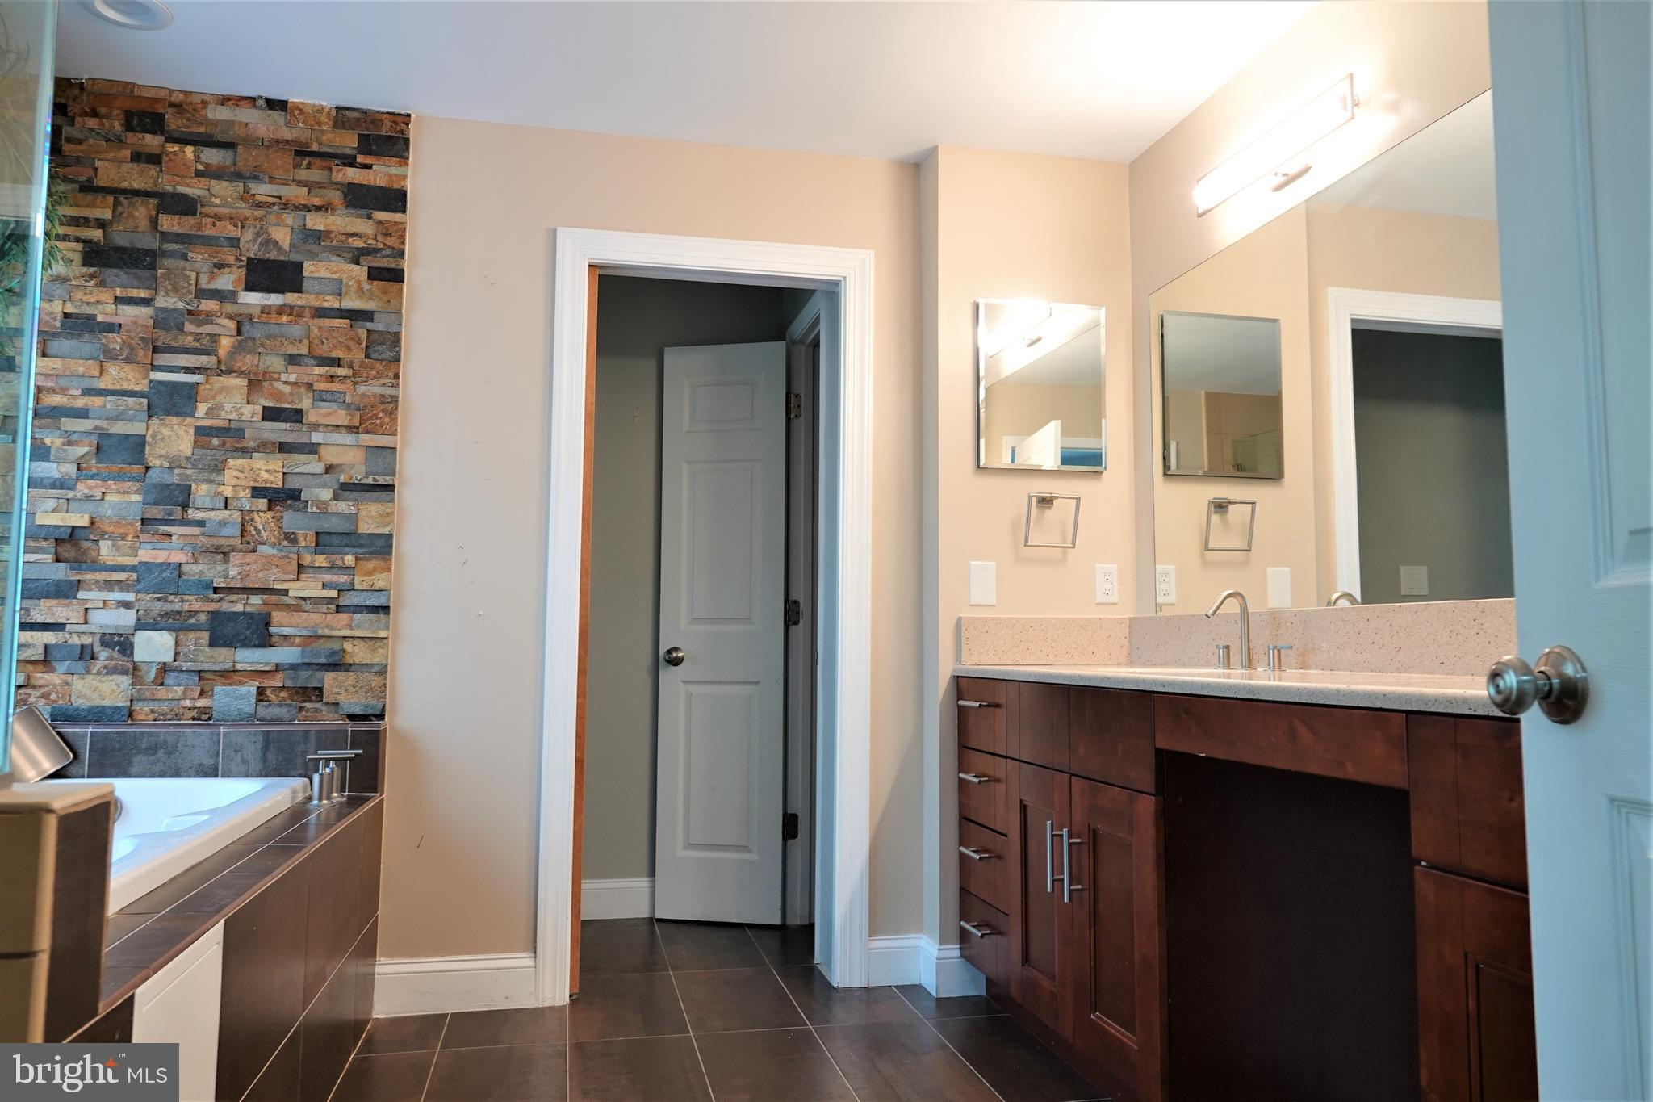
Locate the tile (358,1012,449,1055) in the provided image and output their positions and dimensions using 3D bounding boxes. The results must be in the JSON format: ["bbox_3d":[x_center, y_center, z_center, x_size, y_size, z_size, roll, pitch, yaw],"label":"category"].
[{"bbox_3d":[-1.051,1.208,2.745,0.191,0.010,0.282,2,-5,-13],"label":"tile"}]

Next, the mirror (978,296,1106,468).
[{"bbox_3d":[0.643,-0.491,3.266,0.409,0.507,0.028,2,-5,-13],"label":"mirror"}]

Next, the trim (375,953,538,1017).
[{"bbox_3d":[-0.976,1.145,2.910,0.404,0.144,0.018,2,-5,-13],"label":"trim"}]

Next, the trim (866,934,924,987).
[{"bbox_3d":[0.195,1.181,3.170,0.158,0.135,0.018,2,-5,-13],"label":"trim"}]

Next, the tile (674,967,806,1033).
[{"bbox_3d":[-0.250,1.240,3.044,0.299,0.010,0.540,2,-5,-13],"label":"tile"}]

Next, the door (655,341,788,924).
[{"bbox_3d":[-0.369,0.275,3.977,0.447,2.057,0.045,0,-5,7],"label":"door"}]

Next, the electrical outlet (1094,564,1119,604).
[{"bbox_3d":[0.834,0.101,3.272,0.071,0.116,0.008,2,-5,-13],"label":"electrical outlet"}]

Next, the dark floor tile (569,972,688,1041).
[{"bbox_3d":[-0.544,1.232,2.982,0.302,0.010,0.545,2,-5,-13],"label":"dark floor tile"}]

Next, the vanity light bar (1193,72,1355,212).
[{"bbox_3d":[1.051,-0.933,2.571,0.098,0.109,0.575,2,-5,-13],"label":"vanity light bar"}]

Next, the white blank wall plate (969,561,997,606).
[{"bbox_3d":[0.451,0.094,3.162,0.079,0.124,0.008,1,-5,-12],"label":"white blank wall plate"}]

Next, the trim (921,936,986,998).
[{"bbox_3d":[0.357,1.179,3.137,0.156,0.137,0.136,2,-5,-13],"label":"trim"}]

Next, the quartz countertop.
[{"bbox_3d":[0.874,0.265,2.205,0.553,0.032,2.070,2,-5,-13],"label":"quartz countertop"}]

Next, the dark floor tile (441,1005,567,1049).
[{"bbox_3d":[-0.813,1.214,2.797,0.296,0.010,0.289,2,-5,-13],"label":"dark floor tile"}]

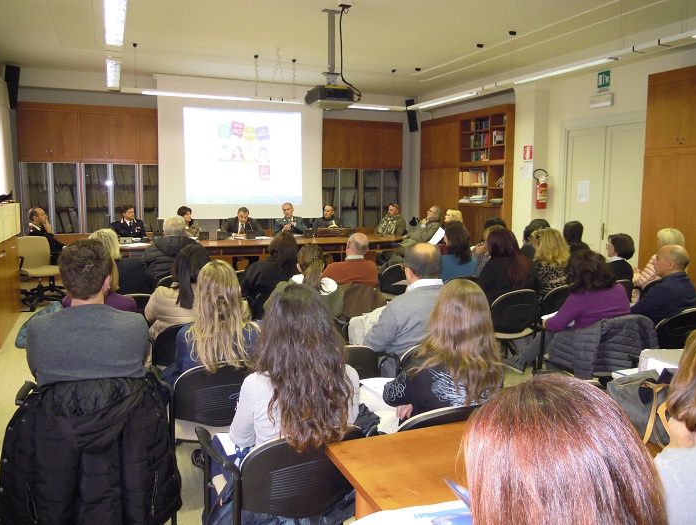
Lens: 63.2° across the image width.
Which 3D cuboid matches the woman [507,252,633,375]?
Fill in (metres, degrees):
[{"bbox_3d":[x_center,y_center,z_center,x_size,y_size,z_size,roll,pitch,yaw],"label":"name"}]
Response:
[{"bbox_3d":[1.201,0.481,3.590,0.580,1.210,0.950,-3,8,-22],"label":"woman"}]

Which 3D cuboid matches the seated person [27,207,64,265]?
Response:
[{"bbox_3d":[-4.243,-0.180,8.322,0.850,1.241,0.550,-3,8,-24],"label":"seated person"}]

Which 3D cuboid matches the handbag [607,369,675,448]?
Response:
[{"bbox_3d":[0.940,0.453,1.770,0.280,0.220,0.150,1,8,6],"label":"handbag"}]

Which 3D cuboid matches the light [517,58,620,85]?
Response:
[{"bbox_3d":[2.118,-1.997,5.808,0.140,0.090,1.510,-2,8,-23],"label":"light"}]

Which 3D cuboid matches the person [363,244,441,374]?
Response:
[{"bbox_3d":[0.202,0.507,3.127,0.550,1.280,0.820,-4,8,-26],"label":"person"}]

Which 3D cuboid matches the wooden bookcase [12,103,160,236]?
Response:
[{"bbox_3d":[-4.010,-1.121,9.389,2.480,2.870,0.420,-2,8,-23],"label":"wooden bookcase"}]

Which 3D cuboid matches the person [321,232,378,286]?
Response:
[{"bbox_3d":[-0.032,0.343,4.465,0.550,1.180,0.780,-1,7,-13],"label":"person"}]

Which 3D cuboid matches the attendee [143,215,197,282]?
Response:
[{"bbox_3d":[-1.645,0.195,5.319,0.560,1.307,0.820,-3,8,-22],"label":"attendee"}]

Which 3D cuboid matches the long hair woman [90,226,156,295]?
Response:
[{"bbox_3d":[-1.632,0.347,4.112,0.520,1.223,0.780,-3,8,-25],"label":"long hair woman"}]

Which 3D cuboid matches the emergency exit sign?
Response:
[{"bbox_3d":[3.388,-2.397,7.492,0.012,0.250,0.200,-3,8,-23],"label":"emergency exit sign"}]

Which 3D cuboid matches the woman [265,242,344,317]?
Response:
[{"bbox_3d":[-0.323,0.455,3.762,0.500,1.210,0.800,-3,8,-22],"label":"woman"}]

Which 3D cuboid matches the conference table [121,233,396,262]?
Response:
[{"bbox_3d":[-1.375,0.060,8.476,4.600,0.760,1.100,-3,8,-22],"label":"conference table"}]

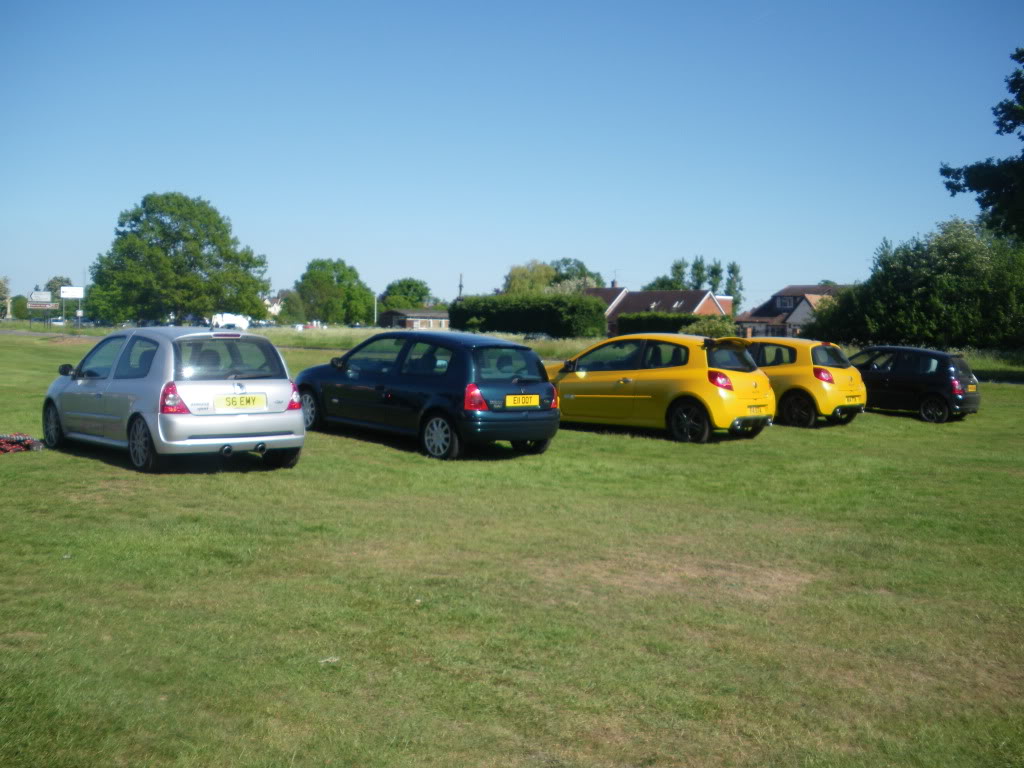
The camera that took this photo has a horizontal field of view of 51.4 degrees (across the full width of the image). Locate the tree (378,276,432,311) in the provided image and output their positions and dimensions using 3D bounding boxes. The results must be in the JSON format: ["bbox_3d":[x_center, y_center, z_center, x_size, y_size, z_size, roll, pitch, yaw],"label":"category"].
[{"bbox_3d":[-19.605,-14.740,195.276,9.890,9.910,9.890,1,3,0],"label":"tree"}]

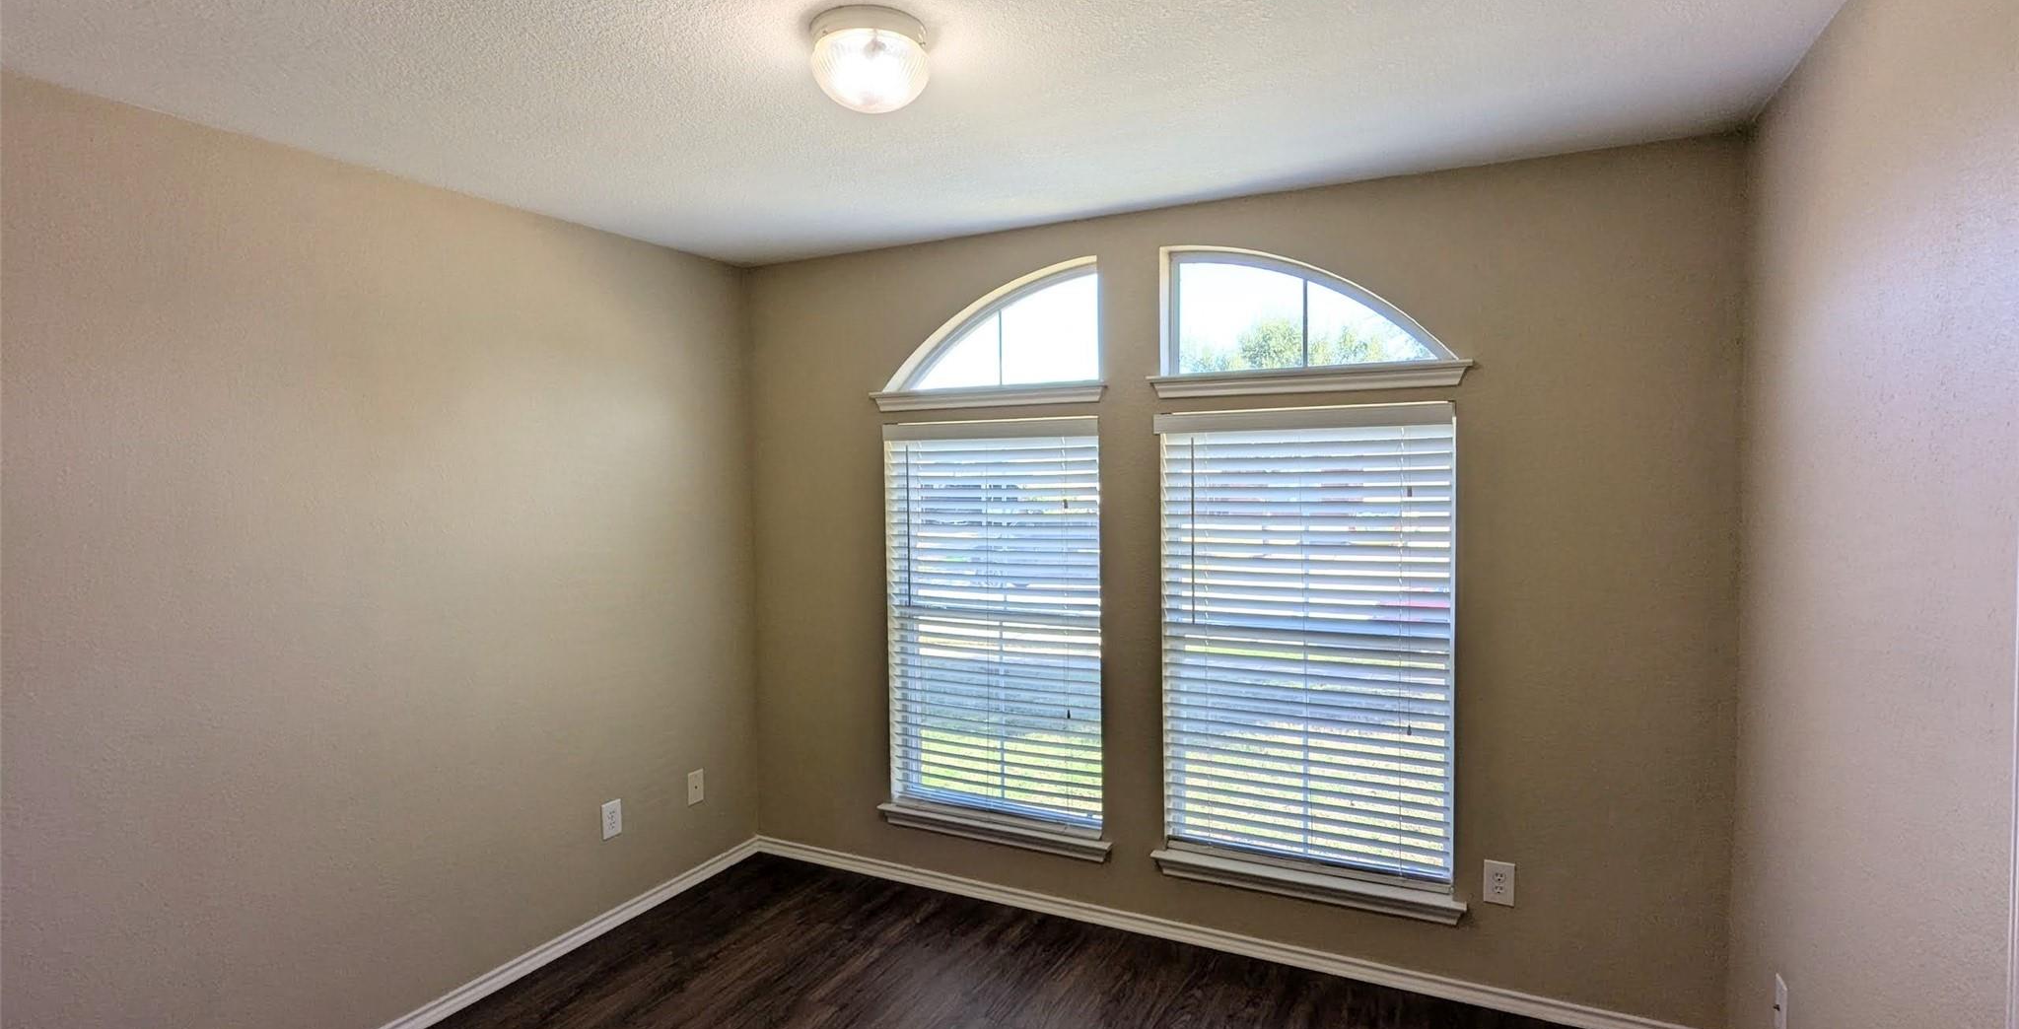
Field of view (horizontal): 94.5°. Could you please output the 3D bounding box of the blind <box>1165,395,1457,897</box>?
[{"bbox_3d":[0.924,0.445,2.958,0.955,1.543,0.120,1,3,26],"label":"blind"}]

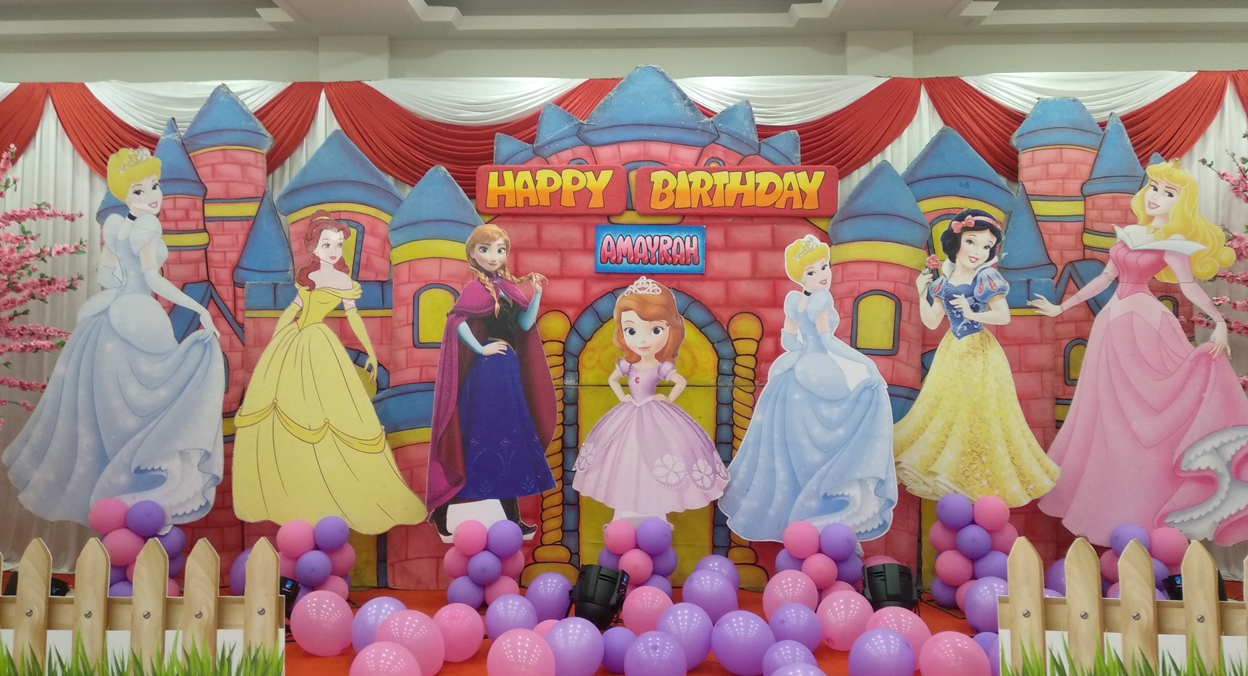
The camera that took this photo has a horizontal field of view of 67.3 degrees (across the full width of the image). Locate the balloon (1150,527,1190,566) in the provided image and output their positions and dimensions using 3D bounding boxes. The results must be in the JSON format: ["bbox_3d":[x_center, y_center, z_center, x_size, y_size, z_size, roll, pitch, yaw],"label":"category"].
[{"bbox_3d":[2.314,0.883,3.977,0.163,0.159,0.169,0,0,0],"label":"balloon"}]

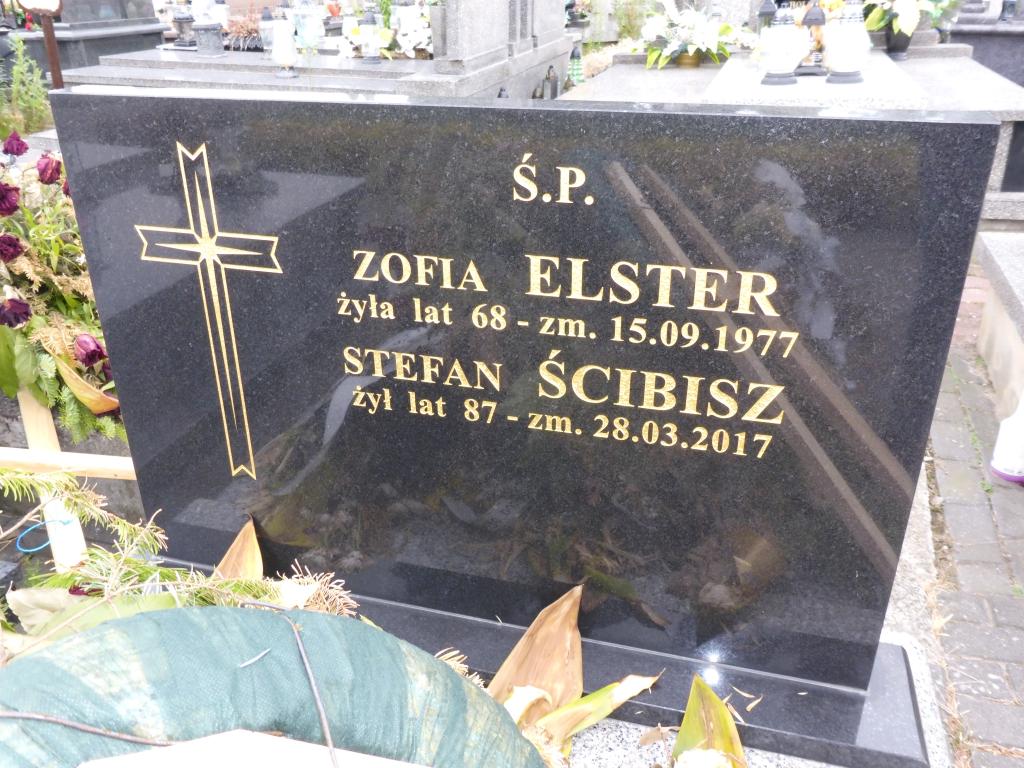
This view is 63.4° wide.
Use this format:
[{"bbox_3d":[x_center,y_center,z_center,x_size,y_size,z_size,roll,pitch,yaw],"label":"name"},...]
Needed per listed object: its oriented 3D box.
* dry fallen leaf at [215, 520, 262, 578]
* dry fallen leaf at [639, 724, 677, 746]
[{"bbox_3d":[-0.399,0.251,1.227,0.082,0.128,0.022,14,12,12],"label":"dry fallen leaf"},{"bbox_3d":[0.181,0.430,1.027,0.052,0.013,0.026,-7,25,-15],"label":"dry fallen leaf"}]

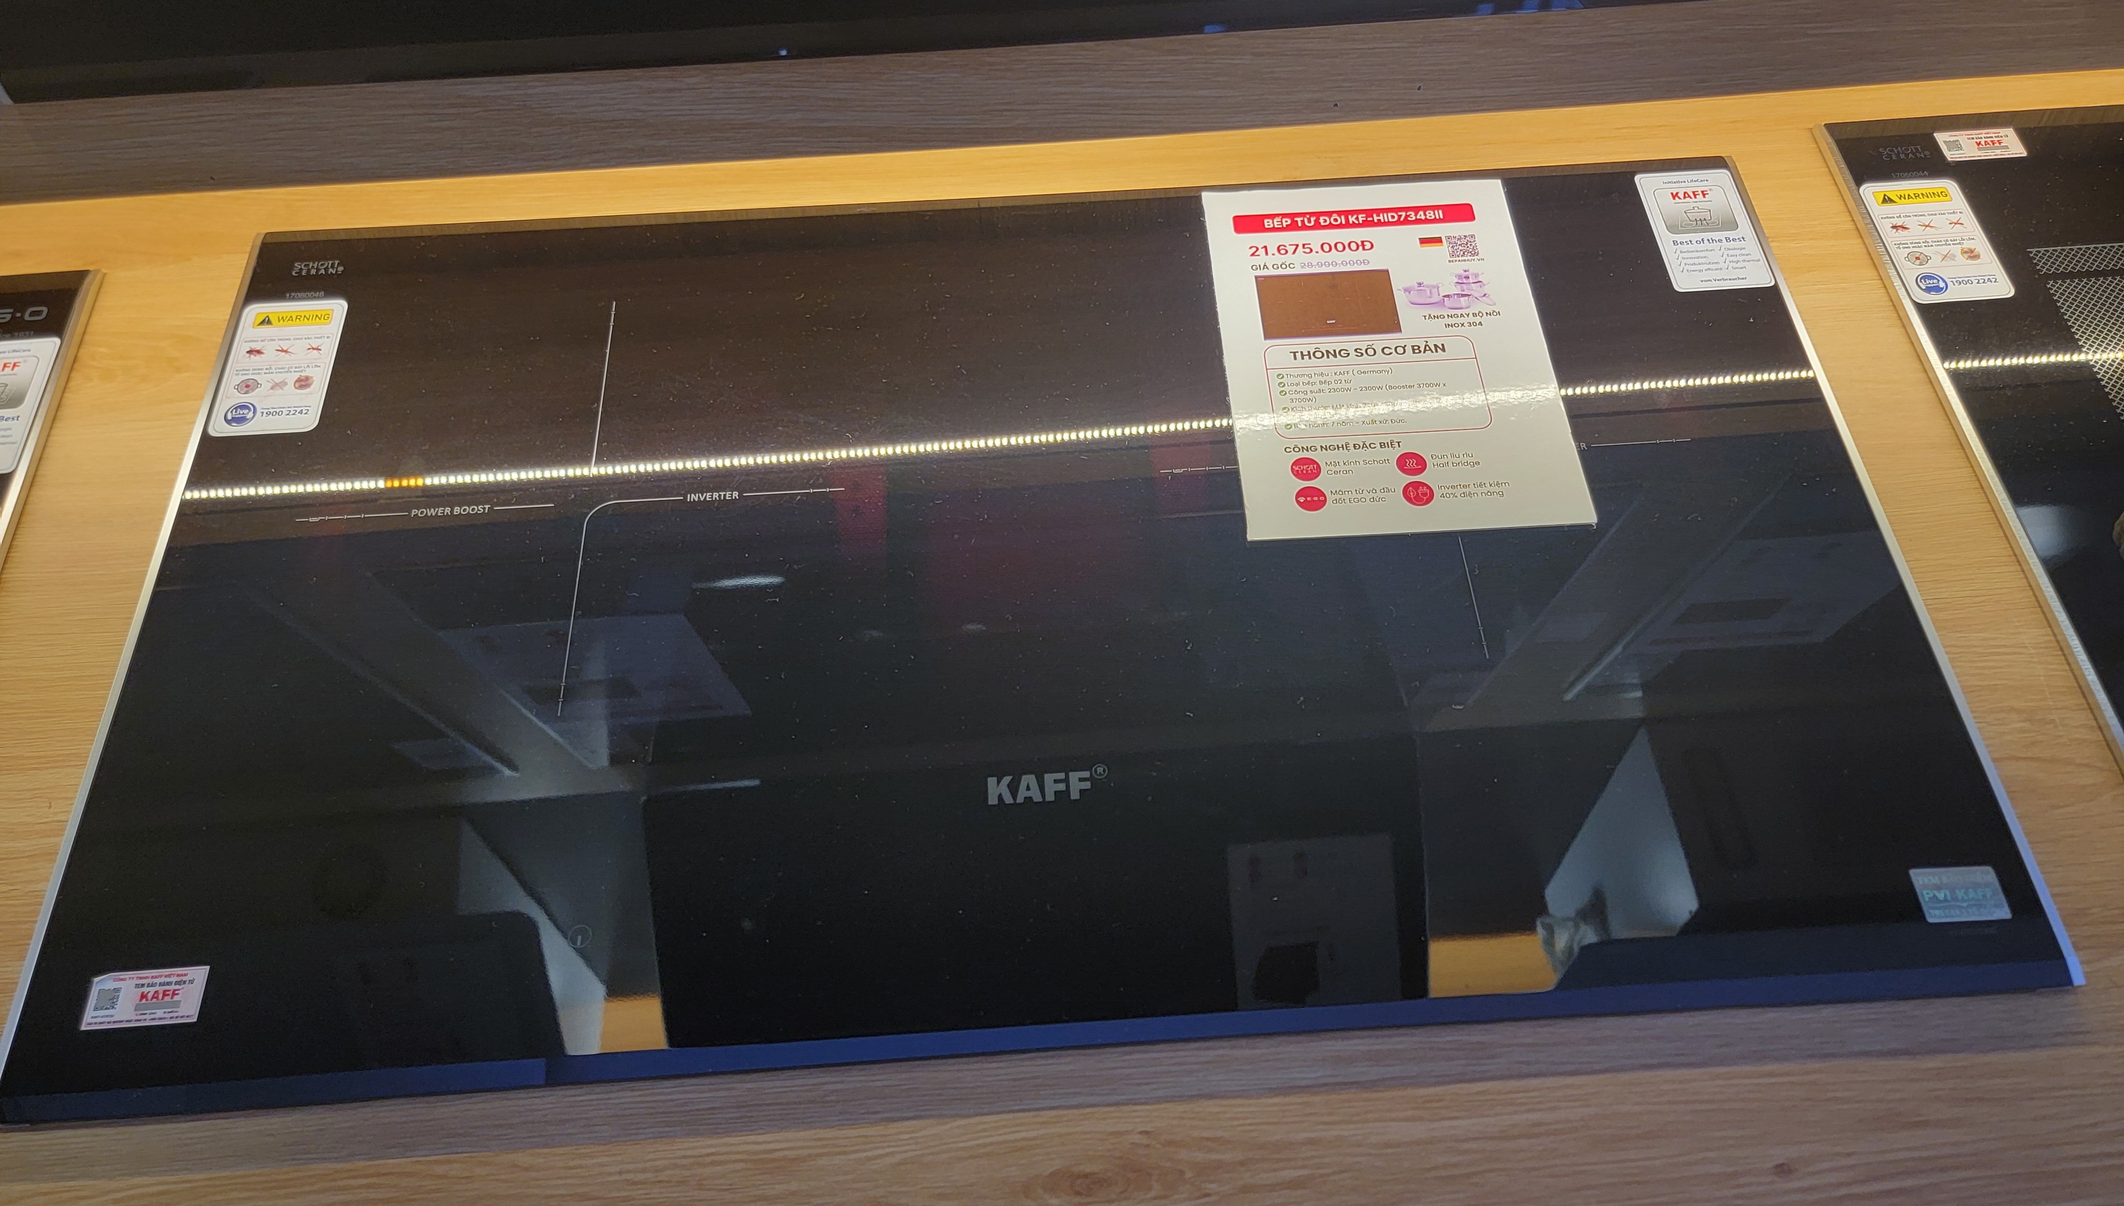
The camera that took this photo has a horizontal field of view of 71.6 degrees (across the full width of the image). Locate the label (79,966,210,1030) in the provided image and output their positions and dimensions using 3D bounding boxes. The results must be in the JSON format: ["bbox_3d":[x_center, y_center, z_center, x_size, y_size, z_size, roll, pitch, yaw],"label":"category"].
[{"bbox_3d":[-0.327,0.141,0.525,0.040,0.001,0.020,-4,58,-2],"label":"label"}]

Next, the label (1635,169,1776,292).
[{"bbox_3d":[0.311,-0.182,0.714,0.049,0.001,0.080,-3,58,-1],"label":"label"}]

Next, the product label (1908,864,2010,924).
[{"bbox_3d":[0.327,0.106,0.536,0.030,0.001,0.020,-3,58,-1],"label":"product label"}]

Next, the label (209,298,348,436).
[{"bbox_3d":[-0.362,-0.110,0.681,0.050,0.001,0.080,-4,58,-2],"label":"label"}]

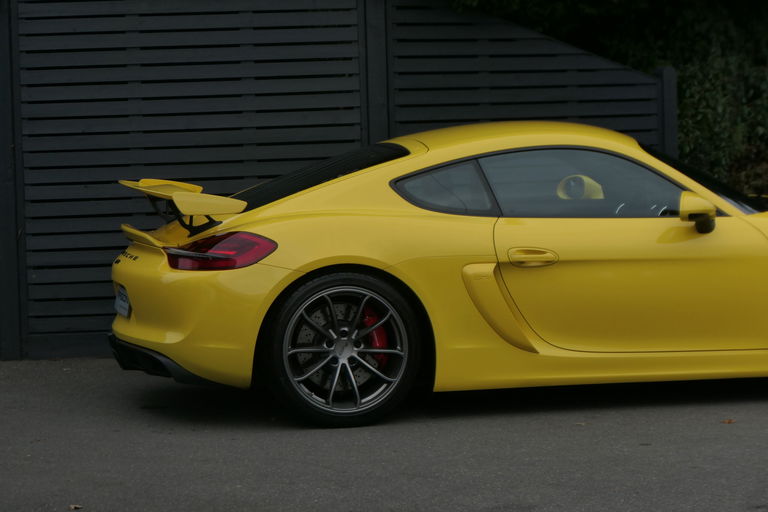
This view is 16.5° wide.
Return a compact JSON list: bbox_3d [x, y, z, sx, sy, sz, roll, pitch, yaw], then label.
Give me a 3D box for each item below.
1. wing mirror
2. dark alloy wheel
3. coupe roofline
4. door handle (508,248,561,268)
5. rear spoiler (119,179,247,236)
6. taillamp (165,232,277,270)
[{"bbox_3d":[1.336,-0.192,11.493,0.175,0.185,0.230,-2,4,-12],"label":"wing mirror"},{"bbox_3d":[-0.188,0.388,11.340,0.680,0.680,0.300,-2,4,-12],"label":"dark alloy wheel"},{"bbox_3d":[0.595,-0.545,12.205,1.190,0.140,1.120,-2,4,-12],"label":"coupe roofline"},{"bbox_3d":[0.639,0.005,11.360,0.225,0.075,0.050,-2,4,-12],"label":"door handle"},{"bbox_3d":[-0.942,-0.218,11.905,0.450,0.225,1.360,-2,4,-12],"label":"rear spoiler"},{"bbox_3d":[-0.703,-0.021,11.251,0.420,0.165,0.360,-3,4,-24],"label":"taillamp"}]

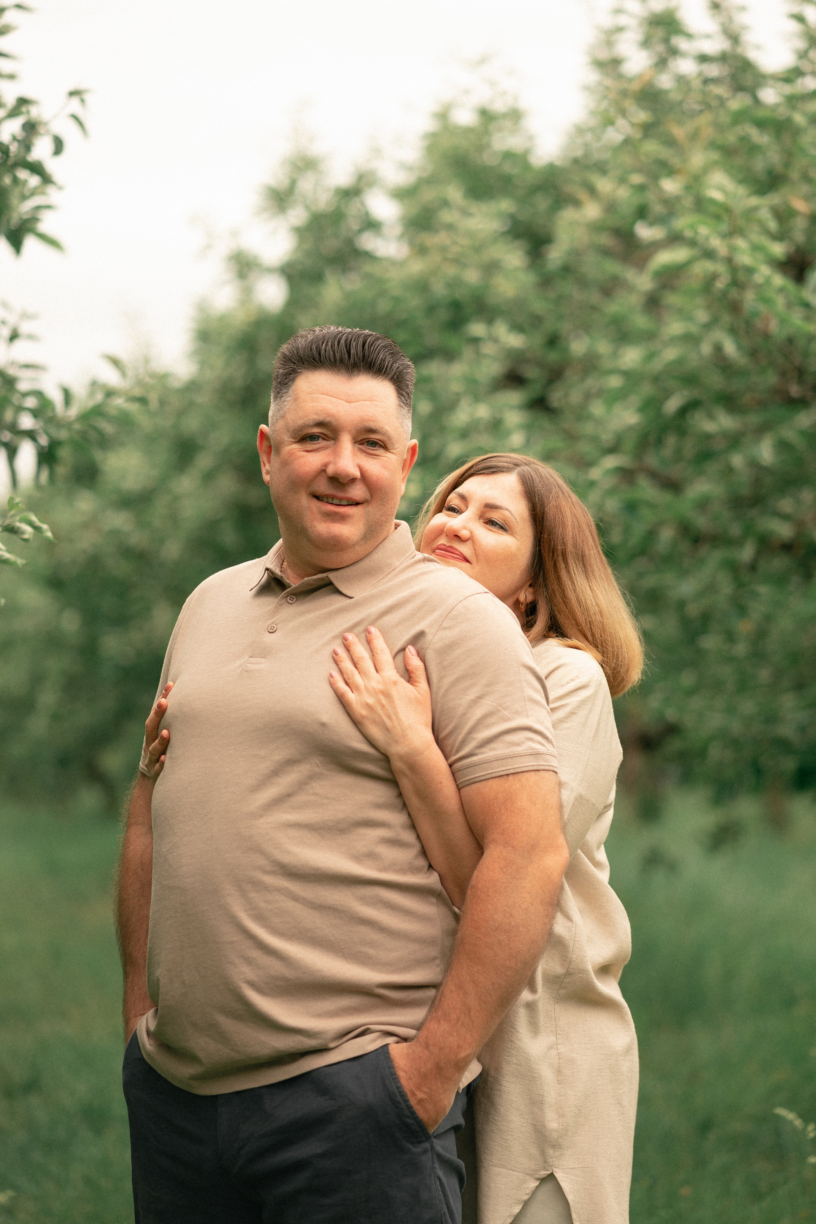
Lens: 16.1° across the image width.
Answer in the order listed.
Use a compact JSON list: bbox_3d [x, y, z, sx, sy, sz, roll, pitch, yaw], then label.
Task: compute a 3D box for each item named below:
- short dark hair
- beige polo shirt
[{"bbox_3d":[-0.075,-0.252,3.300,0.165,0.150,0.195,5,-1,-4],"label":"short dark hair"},{"bbox_3d":[-0.085,0.222,3.260,0.530,0.655,0.350,-1,-1,32],"label":"beige polo shirt"}]

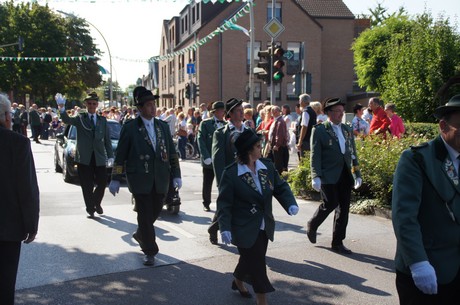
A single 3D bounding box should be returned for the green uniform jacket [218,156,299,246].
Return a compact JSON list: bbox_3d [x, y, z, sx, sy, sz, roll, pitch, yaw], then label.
[{"bbox_3d":[0.224,0.436,4.954,0.600,0.720,0.400,-2,5,-27],"label":"green uniform jacket"}]

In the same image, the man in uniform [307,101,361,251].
[{"bbox_3d":[1.232,0.246,6.761,0.580,1.770,0.580,-4,6,-40],"label":"man in uniform"}]

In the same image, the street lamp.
[{"bbox_3d":[-11.146,-6.340,44.305,3.950,8.900,0.350,-1,5,-10],"label":"street lamp"}]

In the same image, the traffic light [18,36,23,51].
[{"bbox_3d":[-12.209,-6.361,33.500,0.290,0.830,0.330,-1,5,-12],"label":"traffic light"}]

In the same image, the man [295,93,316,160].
[{"bbox_3d":[1.436,-0.204,10.921,0.420,1.840,0.550,3,6,35],"label":"man"}]

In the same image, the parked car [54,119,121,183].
[{"bbox_3d":[-3.230,-0.151,14.033,1.730,1.400,4.100,-2,5,-20],"label":"parked car"}]

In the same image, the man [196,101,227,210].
[{"bbox_3d":[-0.282,0.067,9.338,0.460,1.810,0.530,5,7,44],"label":"man"}]

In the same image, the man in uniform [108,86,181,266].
[{"bbox_3d":[-0.926,0.232,6.239,0.720,1.880,0.580,-2,5,-23],"label":"man in uniform"}]

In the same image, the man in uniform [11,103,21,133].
[{"bbox_3d":[-9.667,-1.352,25.978,0.550,1.770,0.420,4,6,37],"label":"man in uniform"}]

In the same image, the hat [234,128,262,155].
[{"bbox_3d":[0.162,-0.095,4.959,0.250,0.140,0.230,-20,-5,-2],"label":"hat"}]

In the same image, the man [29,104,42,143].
[{"bbox_3d":[-8.871,-1.333,26.280,0.580,1.750,0.550,3,6,30],"label":"man"}]

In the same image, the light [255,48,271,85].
[{"bbox_3d":[0.837,-2.200,14.567,0.420,0.930,0.290,1,5,9],"label":"light"}]

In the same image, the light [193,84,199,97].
[{"bbox_3d":[-1.926,-3.536,33.000,0.360,0.880,0.270,0,5,-5],"label":"light"}]

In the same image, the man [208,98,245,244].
[{"bbox_3d":[0.006,0.254,7.046,0.600,1.820,0.550,4,6,41],"label":"man"}]

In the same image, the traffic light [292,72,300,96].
[{"bbox_3d":[2.626,-2.693,22.500,0.340,0.880,0.270,3,5,32],"label":"traffic light"}]

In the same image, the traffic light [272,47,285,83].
[{"bbox_3d":[1.214,-2.195,14.367,0.300,0.930,0.380,1,5,16],"label":"traffic light"}]

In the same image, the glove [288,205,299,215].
[{"bbox_3d":[0.553,0.497,5.000,0.110,0.100,0.090,5,6,45],"label":"glove"}]

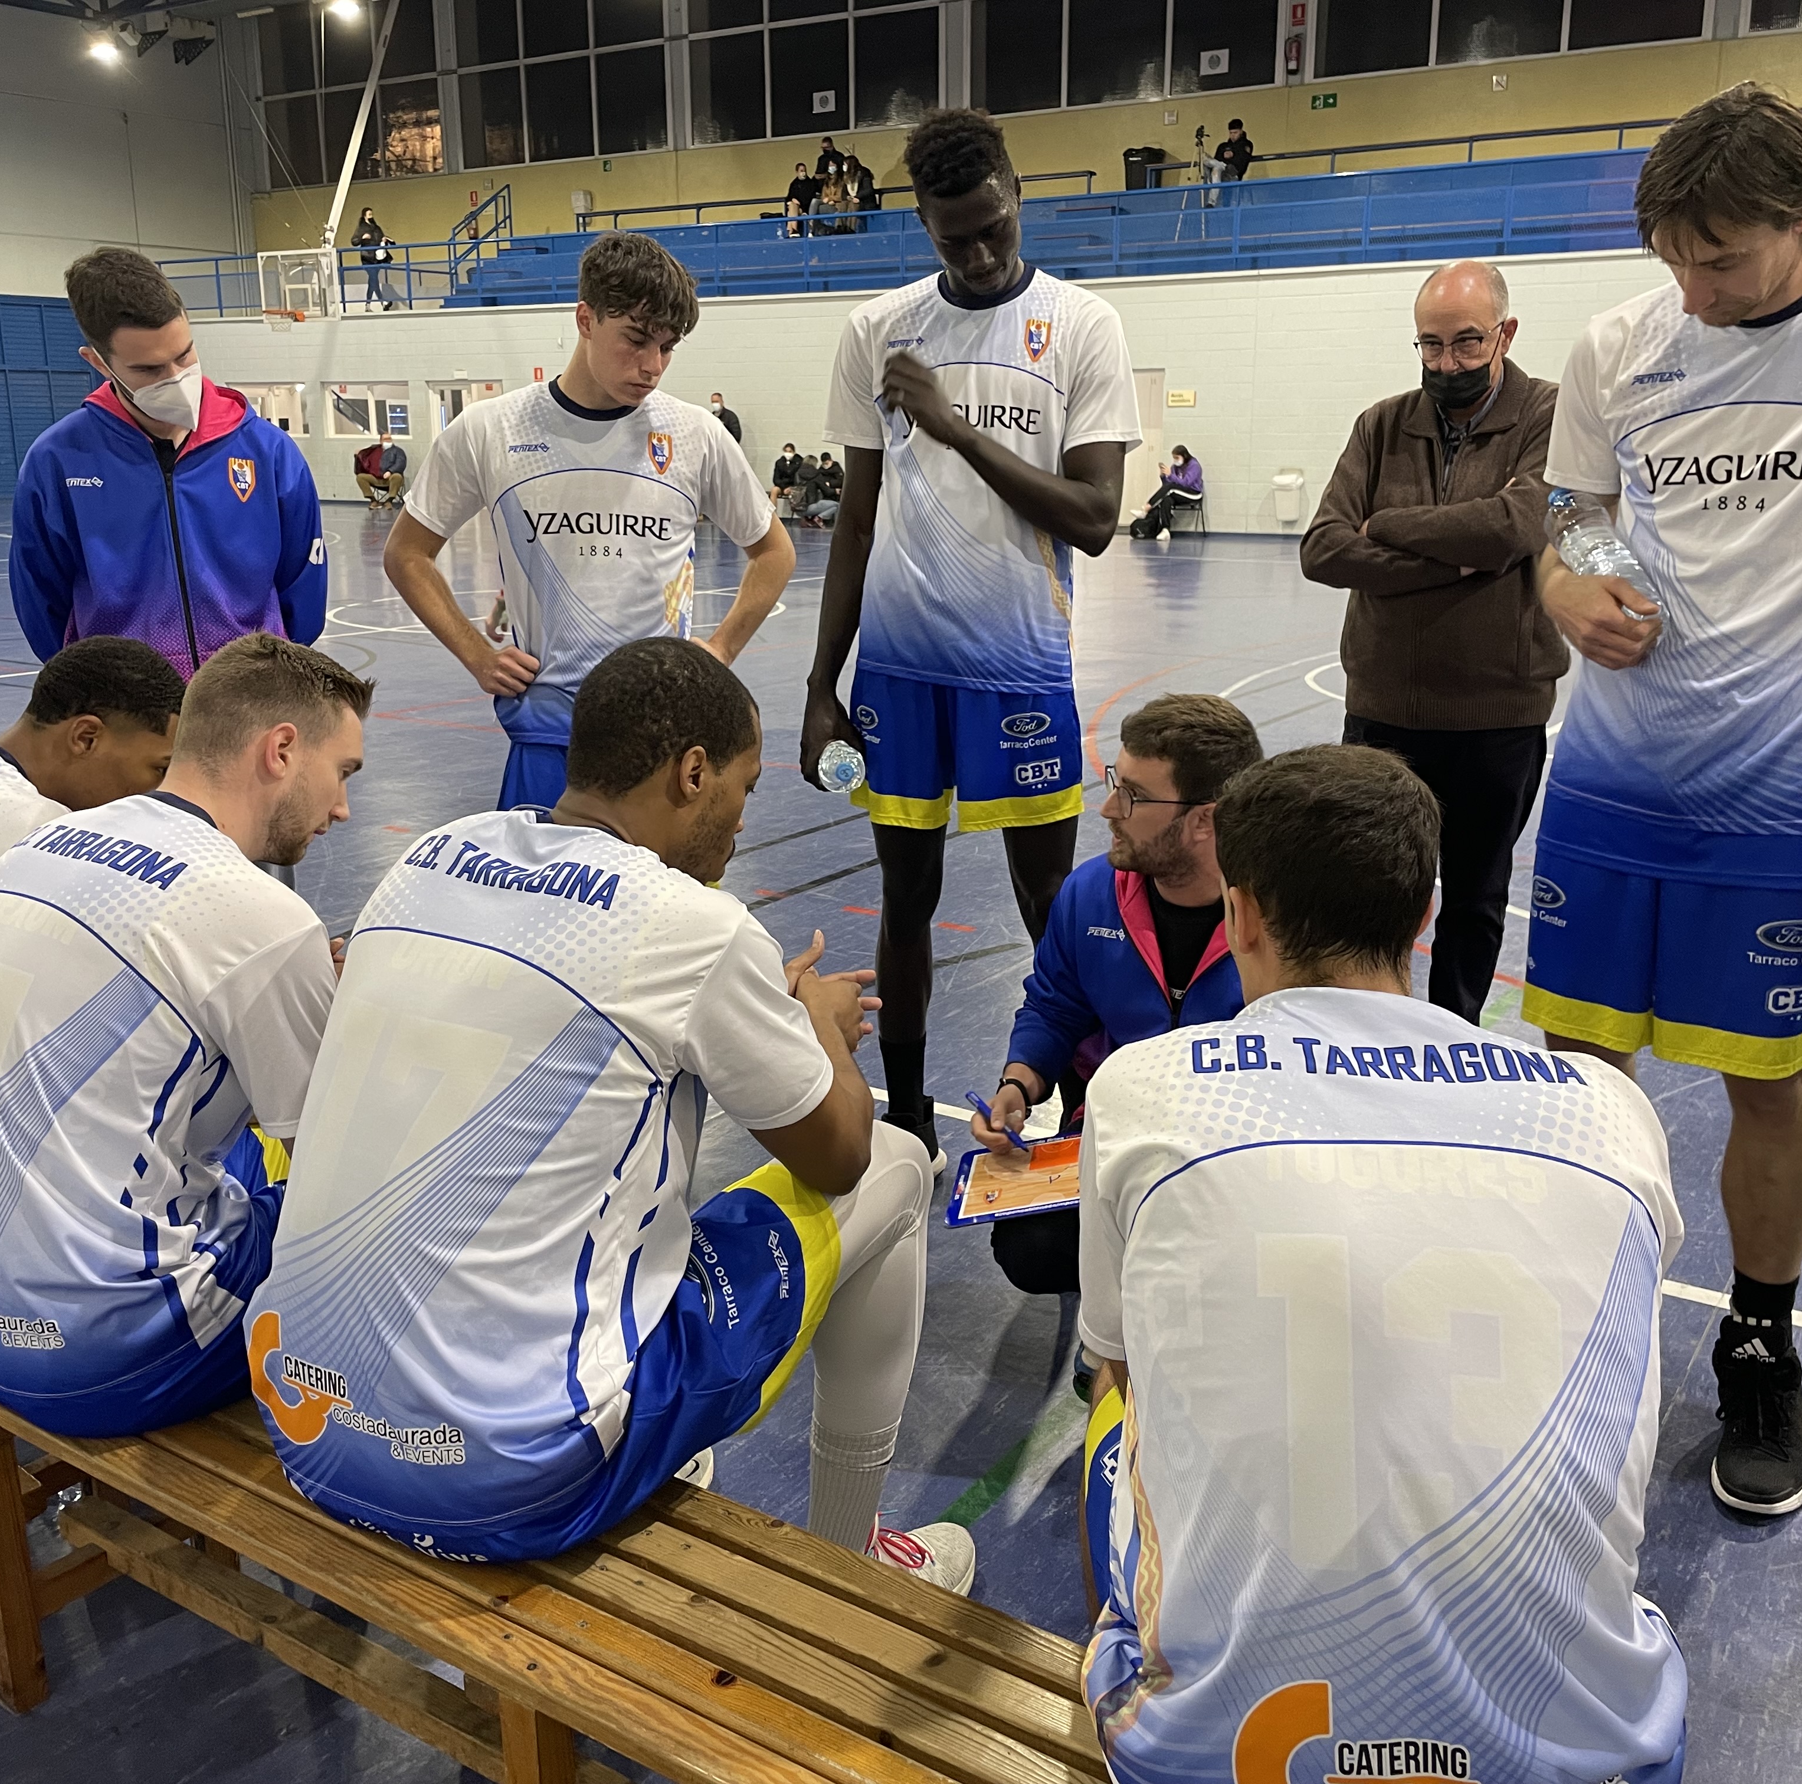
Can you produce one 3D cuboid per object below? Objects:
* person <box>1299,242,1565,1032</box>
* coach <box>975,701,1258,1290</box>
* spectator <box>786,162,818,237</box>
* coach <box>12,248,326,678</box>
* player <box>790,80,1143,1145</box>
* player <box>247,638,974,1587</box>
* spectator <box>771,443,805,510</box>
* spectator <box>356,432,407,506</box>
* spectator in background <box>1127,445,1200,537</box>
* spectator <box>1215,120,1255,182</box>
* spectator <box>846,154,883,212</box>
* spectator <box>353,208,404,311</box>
[{"bbox_3d":[0.970,-0.269,3.311,0.540,1.715,0.380,7,16,24],"label":"person"},{"bbox_3d":[0.350,0.253,2.549,0.650,1.080,0.780,8,17,28],"label":"coach"},{"bbox_3d":[-1.597,-10.968,28.417,0.500,1.210,0.700,6,16,22],"label":"spectator"},{"bbox_3d":[-1.282,-0.256,3.241,0.550,1.730,0.330,-9,17,-32],"label":"coach"},{"bbox_3d":[0.159,-0.468,3.504,0.600,1.990,0.450,2,15,8],"label":"player"},{"bbox_3d":[-0.277,0.338,1.957,0.570,1.235,0.820,9,17,32],"label":"player"},{"bbox_3d":[-1.716,-6.125,26.697,0.500,1.150,0.680,6,16,20],"label":"spectator"},{"bbox_3d":[-9.012,-7.303,30.838,0.850,1.280,0.750,-2,15,-6],"label":"spectator"},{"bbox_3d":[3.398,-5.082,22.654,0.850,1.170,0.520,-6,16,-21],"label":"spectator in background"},{"bbox_3d":[4.534,-9.999,24.631,0.740,1.240,0.530,-14,20,-42],"label":"spectator"},{"bbox_3d":[-0.645,-11.267,28.848,0.580,1.200,0.720,8,17,28],"label":"spectator"},{"bbox_3d":[-9.204,-11.079,31.337,0.750,1.670,0.550,7,16,26],"label":"spectator"}]

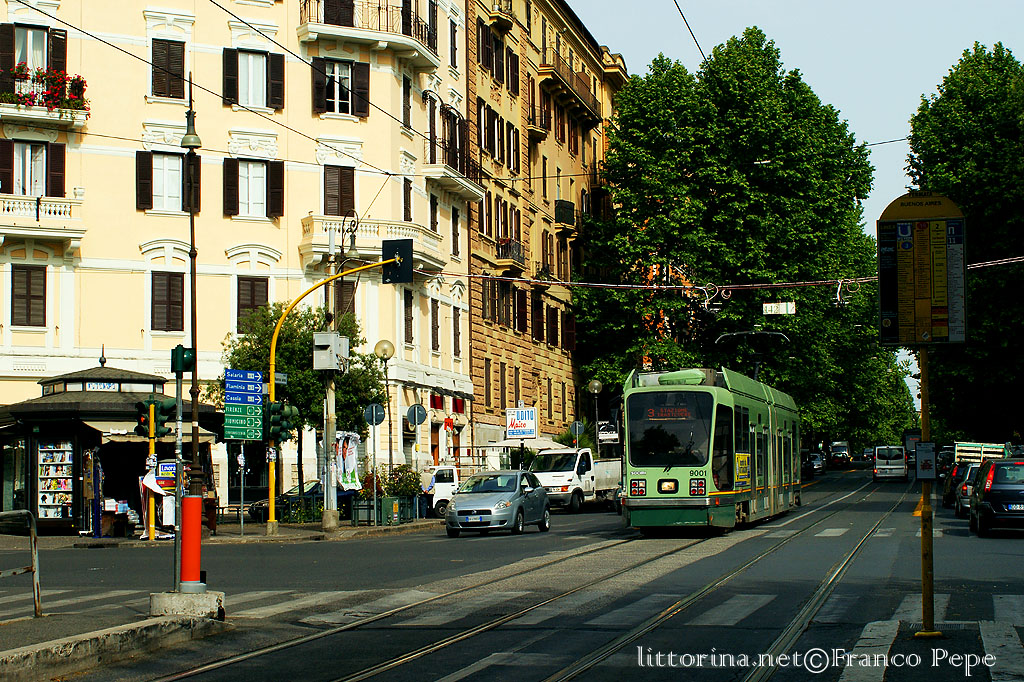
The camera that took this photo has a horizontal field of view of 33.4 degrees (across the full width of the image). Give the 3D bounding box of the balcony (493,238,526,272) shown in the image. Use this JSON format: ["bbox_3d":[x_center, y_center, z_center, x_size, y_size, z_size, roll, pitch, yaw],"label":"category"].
[{"bbox_3d":[-0.031,-4.160,84.935,0.859,1.258,2.823,-2,-5,14],"label":"balcony"}]

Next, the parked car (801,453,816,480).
[{"bbox_3d":[16.178,7.034,96.000,1.720,1.520,4.100,-2,-4,14],"label":"parked car"}]

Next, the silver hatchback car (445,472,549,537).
[{"bbox_3d":[-0.273,3.798,40.156,1.690,1.490,4.030,-2,-4,15],"label":"silver hatchback car"}]

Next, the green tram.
[{"bbox_3d":[5.919,2.960,45.302,2.320,3.480,21.000,-2,-4,14],"label":"green tram"}]

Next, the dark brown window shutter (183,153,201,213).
[{"bbox_3d":[-11.297,-5.578,60.229,0.655,2.057,0.070,2,-6,-28],"label":"dark brown window shutter"}]

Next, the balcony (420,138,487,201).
[{"bbox_3d":[-2.308,-6.915,70.315,0.900,1.428,6.189,-2,-5,14],"label":"balcony"}]

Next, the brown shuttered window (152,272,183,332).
[{"bbox_3d":[-12.569,-1.451,62.452,1.218,2.211,0.200,2,-6,-28],"label":"brown shuttered window"}]

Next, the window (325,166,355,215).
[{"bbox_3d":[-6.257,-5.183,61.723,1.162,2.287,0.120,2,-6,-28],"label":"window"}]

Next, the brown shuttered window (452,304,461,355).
[{"bbox_3d":[-2.281,-0.369,70.678,0.120,2.062,1.020,-2,-5,14],"label":"brown shuttered window"}]

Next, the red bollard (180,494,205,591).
[{"bbox_3d":[-3.305,2.098,17.650,0.250,1.020,0.250,-2,-5,11],"label":"red bollard"}]

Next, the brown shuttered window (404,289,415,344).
[{"bbox_3d":[-3.895,-0.941,64.329,0.120,2.063,1.020,-2,-5,14],"label":"brown shuttered window"}]

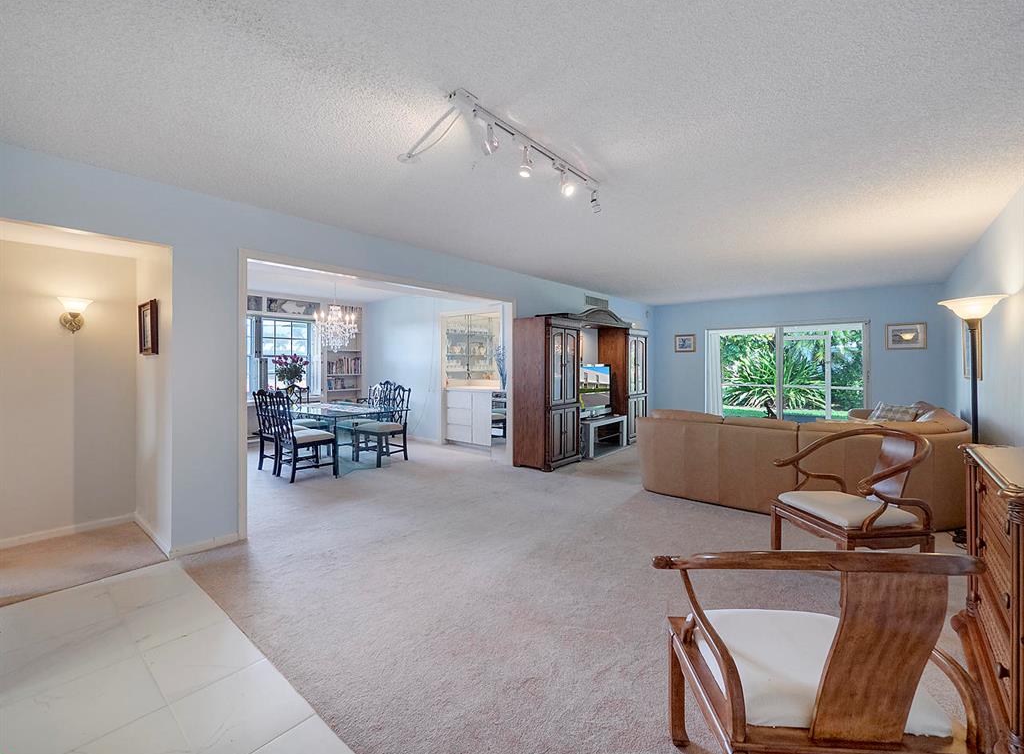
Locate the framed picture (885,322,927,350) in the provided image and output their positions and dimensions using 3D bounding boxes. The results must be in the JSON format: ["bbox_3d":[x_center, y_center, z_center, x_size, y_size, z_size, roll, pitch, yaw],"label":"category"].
[{"bbox_3d":[5.820,-0.599,6.120,0.460,0.380,0.030,1,1,40],"label":"framed picture"}]

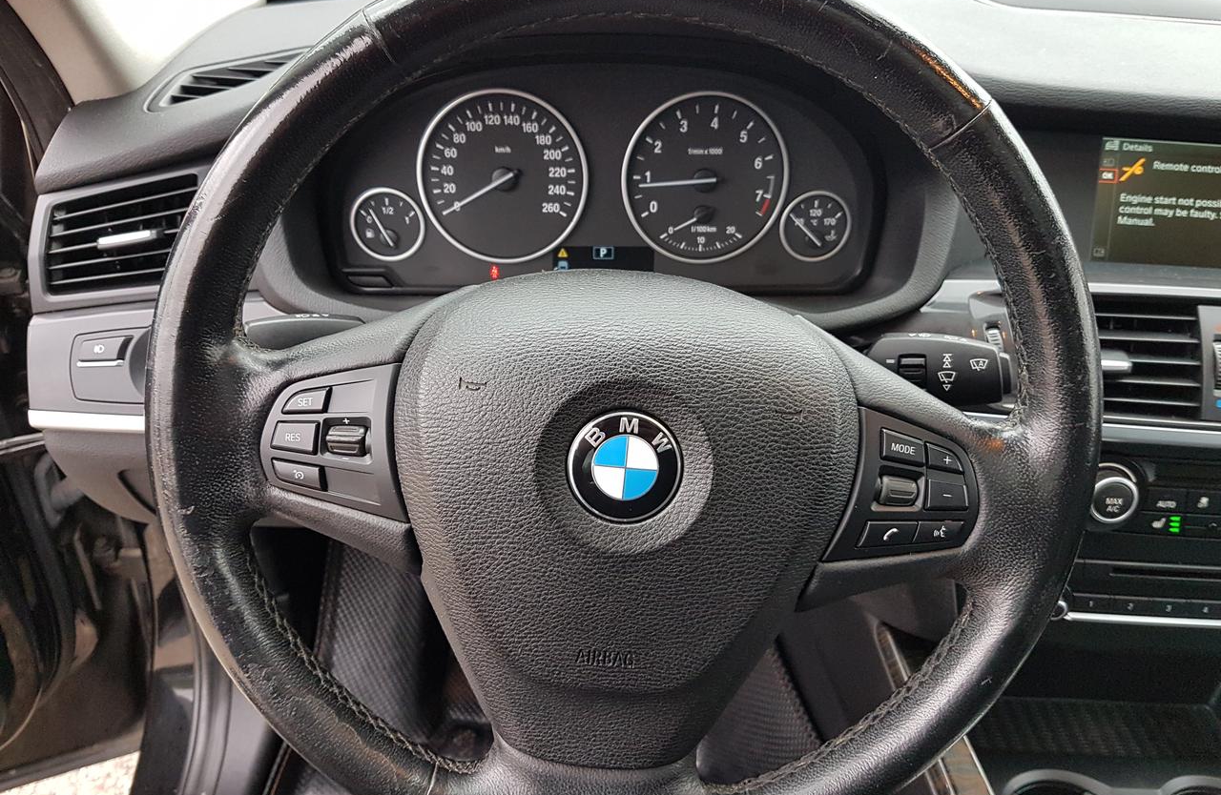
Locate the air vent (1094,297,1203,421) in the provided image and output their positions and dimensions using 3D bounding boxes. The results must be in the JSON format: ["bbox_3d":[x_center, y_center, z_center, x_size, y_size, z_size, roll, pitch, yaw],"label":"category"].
[{"bbox_3d":[0.310,-0.025,0.587,0.122,0.078,0.030,2,3,2],"label":"air vent"}]

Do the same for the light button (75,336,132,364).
[{"bbox_3d":[-0.339,-0.033,0.621,0.039,0.019,0.012,0,3,5],"label":"light button"}]

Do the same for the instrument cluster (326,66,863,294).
[{"bbox_3d":[-0.005,-0.142,0.615,0.354,0.144,0.060,0,6,-3],"label":"instrument cluster"}]

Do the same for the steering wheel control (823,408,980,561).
[{"bbox_3d":[0.120,0.037,0.384,0.061,0.065,0.020,4,6,-2],"label":"steering wheel control"}]

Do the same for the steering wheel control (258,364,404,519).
[{"bbox_3d":[-0.109,0.015,0.376,0.060,0.064,0.020,4,6,-2],"label":"steering wheel control"}]

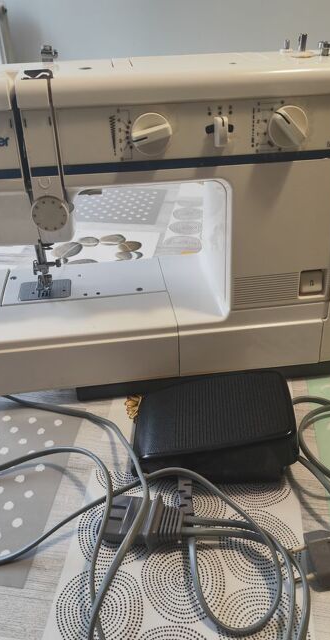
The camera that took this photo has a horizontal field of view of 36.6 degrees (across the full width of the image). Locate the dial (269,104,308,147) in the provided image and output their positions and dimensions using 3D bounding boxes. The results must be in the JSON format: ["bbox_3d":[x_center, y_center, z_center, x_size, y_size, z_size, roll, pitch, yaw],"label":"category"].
[{"bbox_3d":[0.098,-0.151,0.393,0.031,0.031,0.014,-5,26,-6],"label":"dial"}]

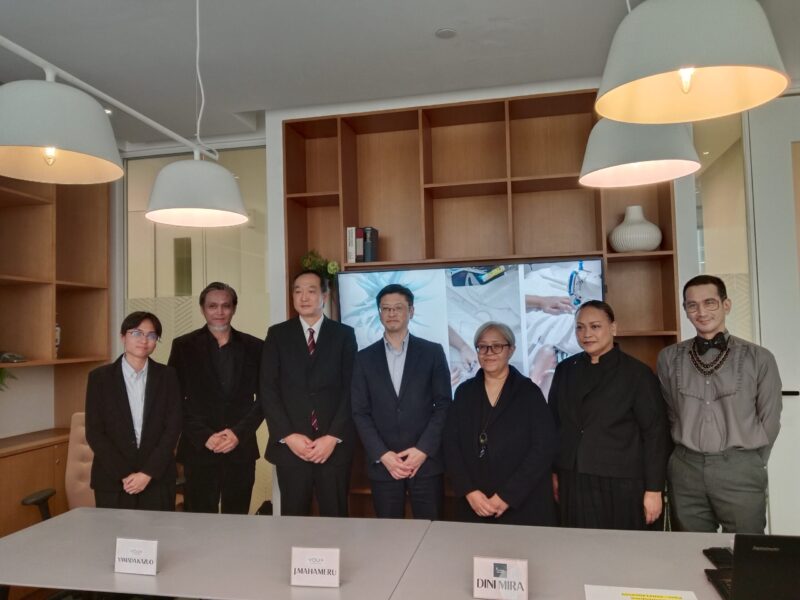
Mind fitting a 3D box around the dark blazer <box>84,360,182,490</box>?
[{"bbox_3d":[-1.284,0.591,2.900,0.460,0.625,0.300,0,-3,-26],"label":"dark blazer"}]

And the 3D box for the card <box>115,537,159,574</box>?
[{"bbox_3d":[-0.843,0.826,1.943,0.150,0.104,0.037,-2,-3,13],"label":"card"}]

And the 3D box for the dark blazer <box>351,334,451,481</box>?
[{"bbox_3d":[0.002,0.515,2.880,0.480,0.665,0.310,-2,-3,3],"label":"dark blazer"}]

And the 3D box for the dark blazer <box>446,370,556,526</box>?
[{"bbox_3d":[0.426,0.637,2.550,0.470,0.710,0.320,-3,-3,16],"label":"dark blazer"}]

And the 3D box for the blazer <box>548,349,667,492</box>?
[{"bbox_3d":[0.902,0.502,2.600,0.500,0.605,0.330,-3,-3,29],"label":"blazer"}]

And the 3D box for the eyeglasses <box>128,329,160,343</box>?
[{"bbox_3d":[-1.229,0.165,2.840,0.142,0.045,0.140,8,3,-30],"label":"eyeglasses"}]

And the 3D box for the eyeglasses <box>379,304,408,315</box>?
[{"bbox_3d":[-0.014,0.045,2.797,0.138,0.042,0.140,-6,-4,17],"label":"eyeglasses"}]

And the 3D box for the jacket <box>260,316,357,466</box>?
[{"bbox_3d":[-0.436,0.441,2.880,0.460,0.720,0.300,-2,-3,2],"label":"jacket"}]

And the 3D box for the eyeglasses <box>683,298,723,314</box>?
[{"bbox_3d":[1.214,0.022,2.385,0.137,0.043,0.140,-9,-6,38],"label":"eyeglasses"}]

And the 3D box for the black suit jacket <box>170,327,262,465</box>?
[{"bbox_3d":[-0.910,0.471,2.980,0.475,0.670,0.310,0,-3,-21],"label":"black suit jacket"}]

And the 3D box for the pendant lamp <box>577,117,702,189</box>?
[{"bbox_3d":[0.778,-0.517,1.978,0.365,0.223,0.365,-2,-3,0],"label":"pendant lamp"}]

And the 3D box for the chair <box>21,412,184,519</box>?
[{"bbox_3d":[-1.567,1.162,3.230,0.690,1.070,0.650,-1,-3,-6],"label":"chair"}]

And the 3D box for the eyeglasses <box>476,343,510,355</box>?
[{"bbox_3d":[0.404,0.206,2.563,0.134,0.043,0.140,-4,-3,25],"label":"eyeglasses"}]

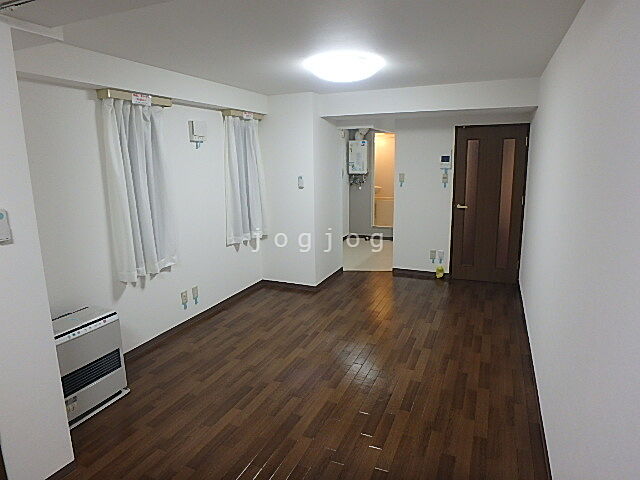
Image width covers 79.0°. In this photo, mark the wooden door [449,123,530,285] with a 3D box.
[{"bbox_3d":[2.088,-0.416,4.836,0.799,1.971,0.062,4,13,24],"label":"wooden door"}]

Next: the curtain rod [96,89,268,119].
[{"bbox_3d":[-1.118,-1.223,3.631,0.129,0.065,2.021,4,13,24],"label":"curtain rod"}]

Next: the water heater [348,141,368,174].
[{"bbox_3d":[0.757,-1.588,7.467,0.346,0.615,0.187,4,13,24],"label":"water heater"}]

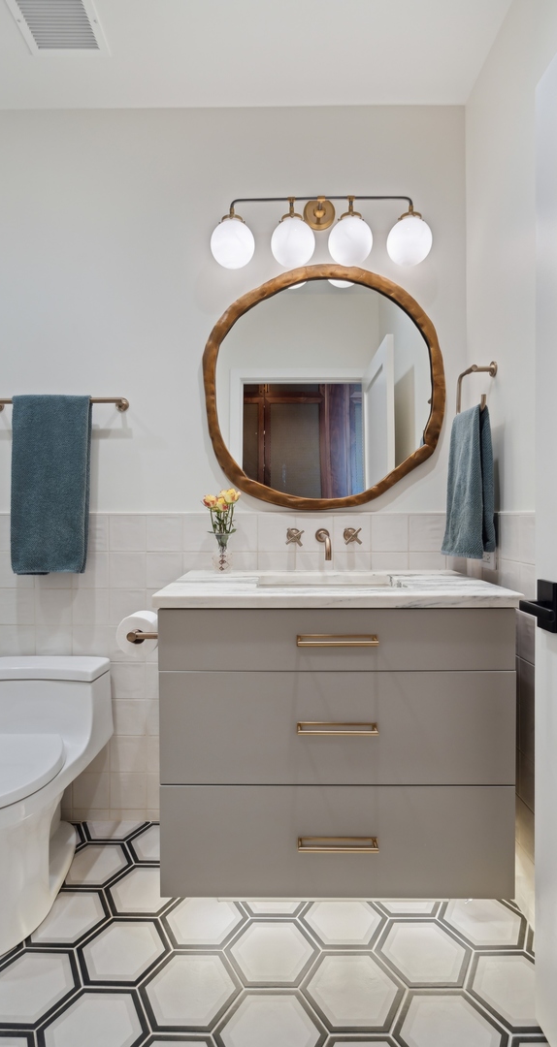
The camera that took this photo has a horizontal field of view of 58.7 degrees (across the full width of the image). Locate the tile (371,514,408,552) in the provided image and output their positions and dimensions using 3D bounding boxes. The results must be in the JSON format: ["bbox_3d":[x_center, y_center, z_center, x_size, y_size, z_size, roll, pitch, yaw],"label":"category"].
[{"bbox_3d":[0.387,0.035,1.715,0.128,0.128,0.010,0,1,0],"label":"tile"}]

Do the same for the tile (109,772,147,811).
[{"bbox_3d":[-0.516,0.924,1.714,0.126,0.125,0.010,0,1,1],"label":"tile"}]

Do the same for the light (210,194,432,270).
[{"bbox_3d":[0.143,-0.971,1.671,0.736,0.232,0.194,0,1,0],"label":"light"}]

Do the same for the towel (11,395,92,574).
[{"bbox_3d":[-0.756,-0.130,1.652,0.248,0.597,0.055,0,1,0],"label":"towel"}]

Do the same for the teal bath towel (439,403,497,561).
[{"bbox_3d":[0.580,-0.124,1.535,0.085,0.450,0.235,0,1,0],"label":"teal bath towel"}]

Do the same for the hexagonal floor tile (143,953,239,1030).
[{"bbox_3d":[-0.198,1.056,1.118,0.218,0.010,0.184,0,1,0],"label":"hexagonal floor tile"}]

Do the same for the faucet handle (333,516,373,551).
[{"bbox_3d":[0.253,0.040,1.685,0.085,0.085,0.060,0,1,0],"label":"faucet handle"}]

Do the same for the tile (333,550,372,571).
[{"bbox_3d":[0.252,0.160,1.694,0.126,0.125,0.010,0,1,1],"label":"tile"}]

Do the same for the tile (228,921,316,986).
[{"bbox_3d":[-0.014,1.113,1.283,0.250,0.010,0.212,0,1,0],"label":"tile"}]

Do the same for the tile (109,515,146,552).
[{"bbox_3d":[-0.517,0.033,1.700,0.126,0.125,0.010,0,1,1],"label":"tile"}]

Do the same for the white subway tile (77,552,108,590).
[{"bbox_3d":[-0.653,0.162,1.725,0.128,0.128,0.010,0,1,0],"label":"white subway tile"}]

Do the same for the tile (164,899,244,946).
[{"bbox_3d":[-0.194,1.041,1.301,0.238,0.010,0.199,0,1,1],"label":"tile"}]

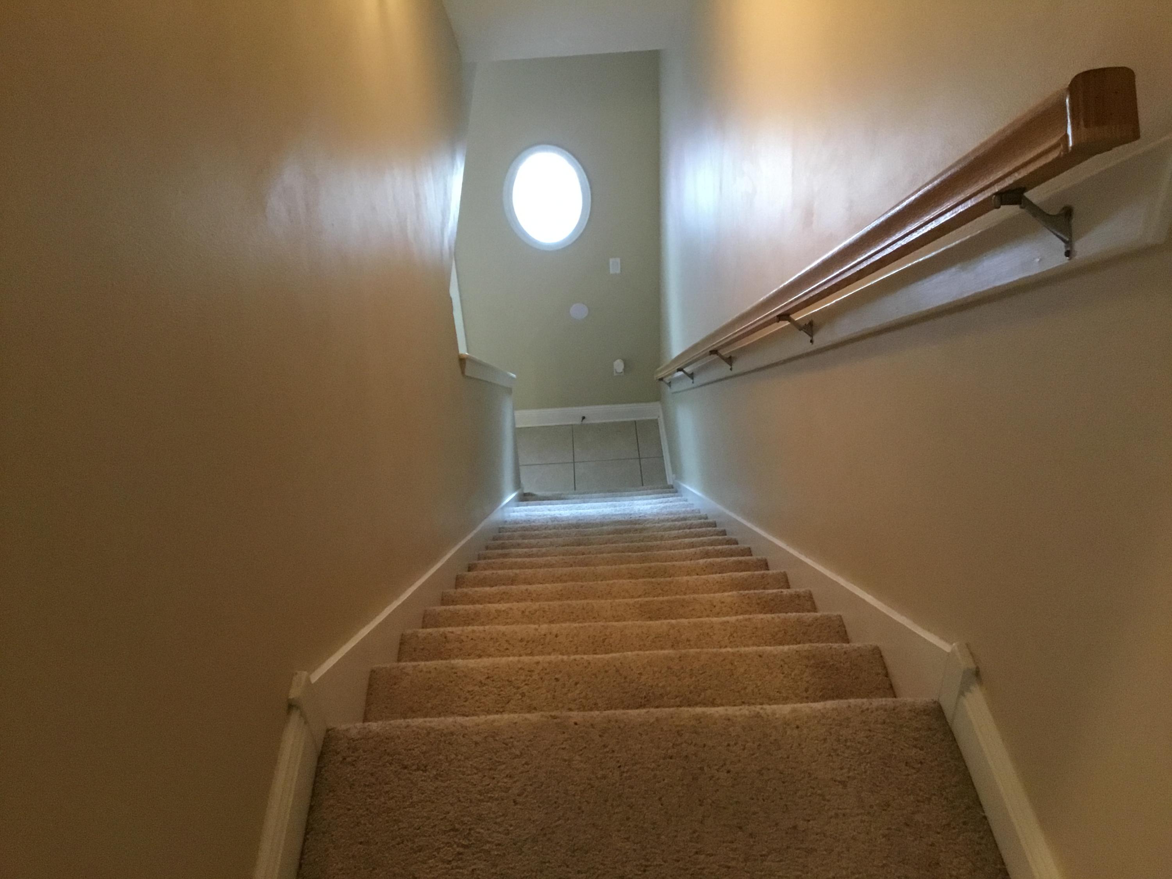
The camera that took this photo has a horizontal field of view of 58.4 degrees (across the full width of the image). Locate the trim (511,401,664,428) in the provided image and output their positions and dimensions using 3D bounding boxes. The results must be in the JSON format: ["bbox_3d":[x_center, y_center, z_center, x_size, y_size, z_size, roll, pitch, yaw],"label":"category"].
[{"bbox_3d":[0.010,-0.179,7.534,1.045,0.153,0.020,-3,39,0],"label":"trim"}]

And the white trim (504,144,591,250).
[{"bbox_3d":[-0.236,-1.489,6.480,0.533,0.693,0.070,-3,39,0],"label":"white trim"}]

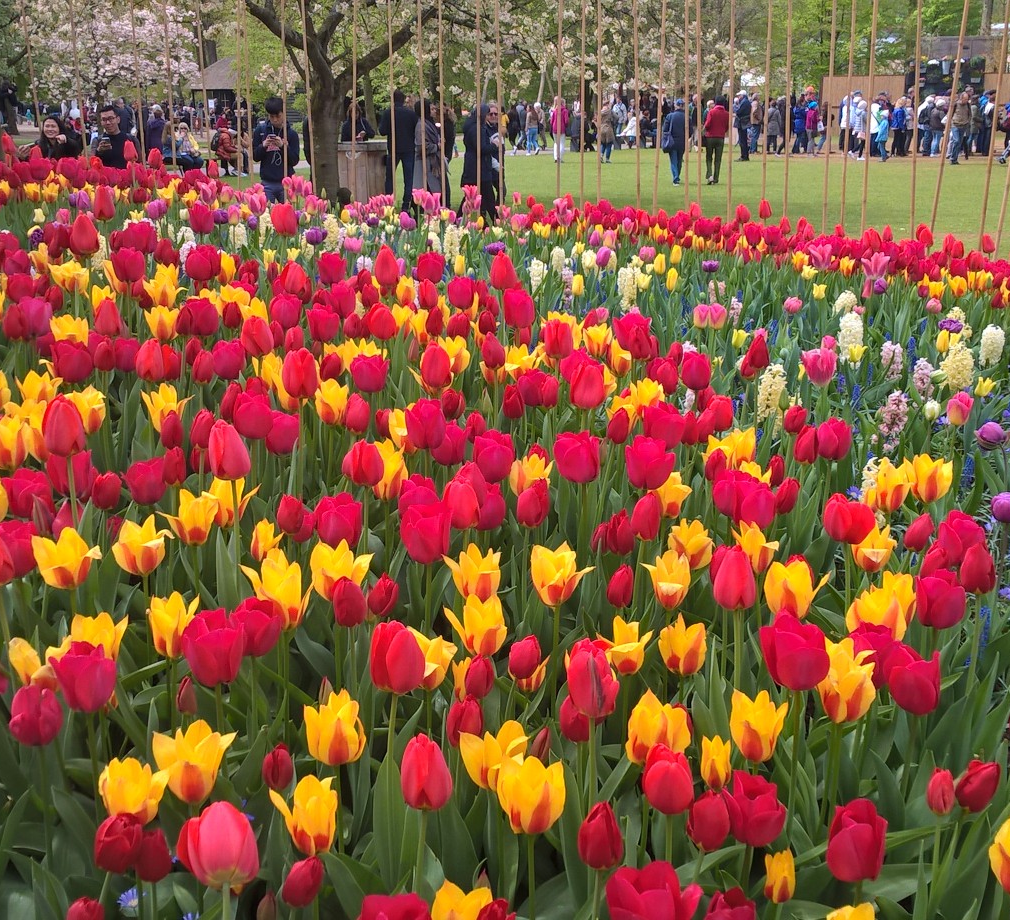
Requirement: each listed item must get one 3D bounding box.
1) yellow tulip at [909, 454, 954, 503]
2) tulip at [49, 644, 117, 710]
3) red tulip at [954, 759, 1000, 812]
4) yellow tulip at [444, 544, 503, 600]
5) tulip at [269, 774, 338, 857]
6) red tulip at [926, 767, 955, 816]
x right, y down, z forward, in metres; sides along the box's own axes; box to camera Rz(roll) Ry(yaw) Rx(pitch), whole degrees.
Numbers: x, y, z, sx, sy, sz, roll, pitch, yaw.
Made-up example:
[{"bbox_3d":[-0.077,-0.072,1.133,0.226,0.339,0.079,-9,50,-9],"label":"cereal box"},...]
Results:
[{"bbox_3d":[0.693,0.030,2.180,0.075,0.077,0.069,0,15,0],"label":"yellow tulip"},{"bbox_3d":[-0.520,0.267,1.650,0.082,0.083,0.076,0,15,0],"label":"tulip"},{"bbox_3d":[0.510,0.352,1.450,0.045,0.058,0.045,21,14,-5],"label":"red tulip"},{"bbox_3d":[-0.046,0.166,1.980,0.086,0.076,0.082,0,15,-1],"label":"yellow tulip"},{"bbox_3d":[-0.219,0.387,1.460,0.076,0.079,0.069,-2,15,-9],"label":"tulip"},{"bbox_3d":[0.529,0.402,1.630,0.034,0.059,0.032,0,15,0],"label":"red tulip"}]

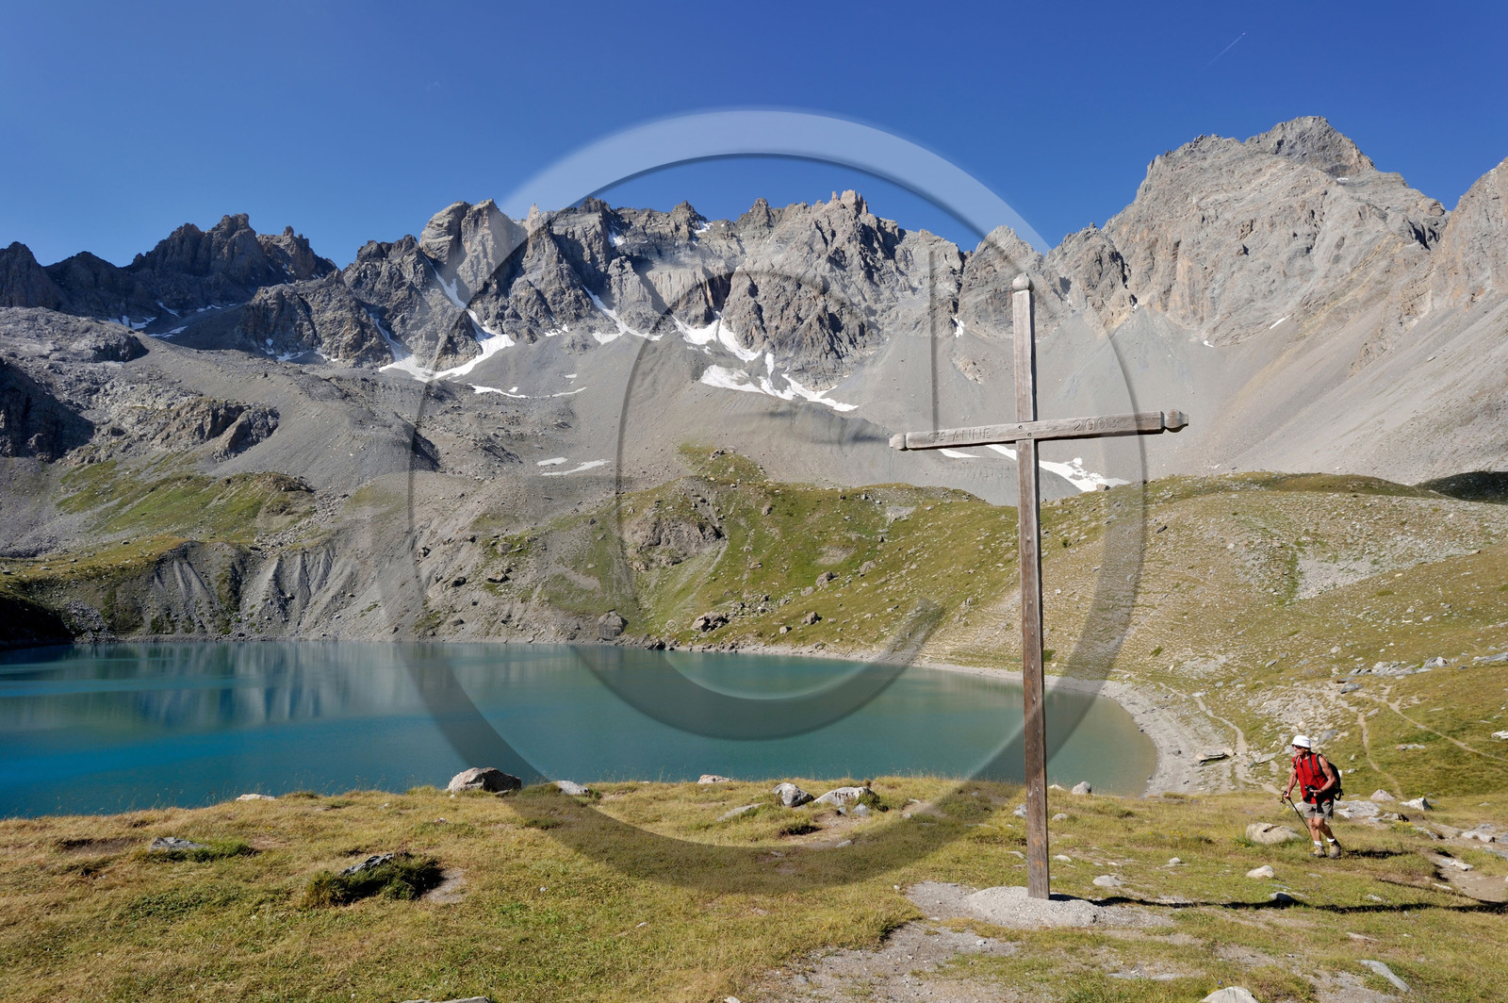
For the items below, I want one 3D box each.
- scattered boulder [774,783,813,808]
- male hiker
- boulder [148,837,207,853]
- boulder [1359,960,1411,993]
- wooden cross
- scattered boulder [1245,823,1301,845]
[{"bbox_3d":[0.519,3.852,11.015,0.500,0.300,0.400,0,-5,0],"label":"scattered boulder"},{"bbox_3d":[7.998,4.210,11.988,0.520,1.700,0.580,2,-5,-20],"label":"male hiker"},{"bbox_3d":[-5.074,3.019,7.372,0.460,0.140,0.280,1,-5,-17],"label":"boulder"},{"bbox_3d":[4.223,3.178,5.602,0.200,0.110,0.420,-1,-5,17],"label":"boulder"},{"bbox_3d":[2.994,0.795,9.022,3.123,6.647,0.240,-2,-5,28],"label":"wooden cross"},{"bbox_3d":[8.007,5.117,12.915,0.760,0.260,0.500,-2,-5,22],"label":"scattered boulder"}]

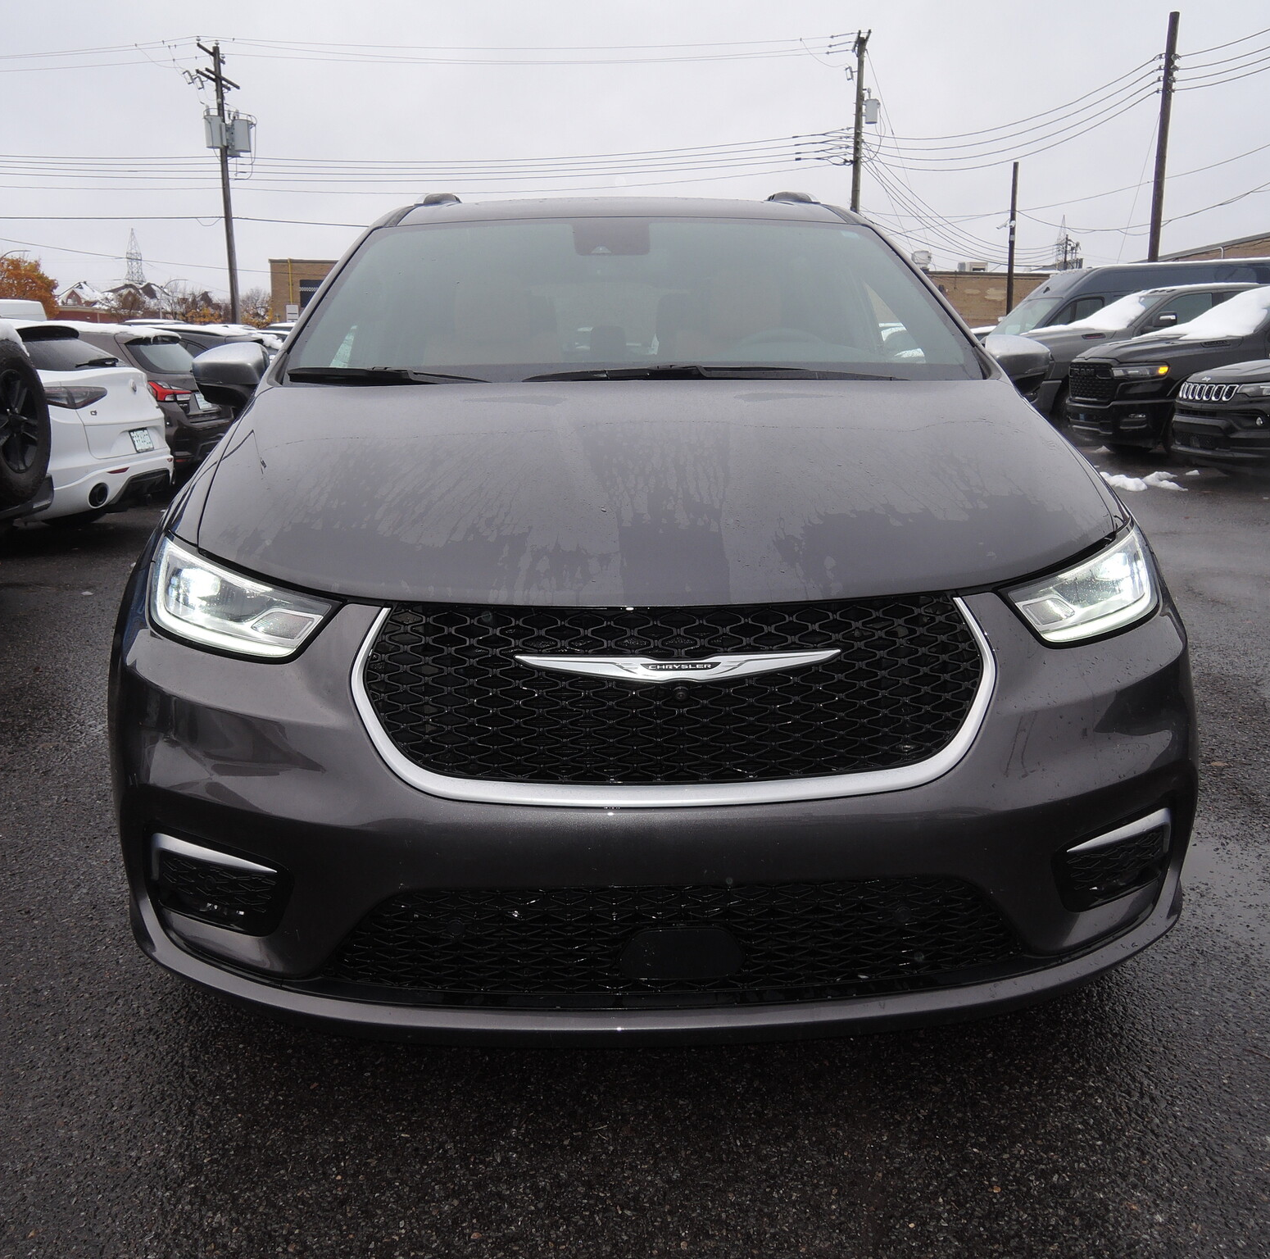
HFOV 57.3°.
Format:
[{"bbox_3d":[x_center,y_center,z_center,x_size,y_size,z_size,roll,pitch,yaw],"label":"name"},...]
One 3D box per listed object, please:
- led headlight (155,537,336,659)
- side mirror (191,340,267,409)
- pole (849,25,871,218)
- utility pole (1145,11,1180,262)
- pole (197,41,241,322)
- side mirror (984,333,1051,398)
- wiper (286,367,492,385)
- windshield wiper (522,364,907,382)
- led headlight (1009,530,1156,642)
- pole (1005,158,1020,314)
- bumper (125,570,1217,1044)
[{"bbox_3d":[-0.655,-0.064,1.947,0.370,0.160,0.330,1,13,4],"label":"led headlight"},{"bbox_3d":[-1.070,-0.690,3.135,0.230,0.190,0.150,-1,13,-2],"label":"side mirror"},{"bbox_3d":[7.428,-13.863,39.403,0.320,11.680,0.320,0,13,0],"label":"pole"},{"bbox_3d":[13.399,-10.619,29.894,0.280,9.560,0.280,0,13,0],"label":"utility pole"},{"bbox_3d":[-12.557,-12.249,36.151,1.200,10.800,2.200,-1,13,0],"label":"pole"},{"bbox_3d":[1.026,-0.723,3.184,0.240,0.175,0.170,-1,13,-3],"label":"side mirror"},{"bbox_3d":[-0.602,-0.611,2.810,0.580,0.050,0.070,4,14,19],"label":"wiper"},{"bbox_3d":[0.203,-0.583,2.662,0.870,0.060,0.140,-3,13,-9],"label":"windshield wiper"},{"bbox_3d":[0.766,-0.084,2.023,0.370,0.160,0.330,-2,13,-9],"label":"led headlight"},{"bbox_3d":[12.650,-11.759,39.379,0.220,7.540,0.220,0,13,0],"label":"pole"},{"bbox_3d":[0.055,0.242,1.855,1.950,0.660,0.600,-1,13,-2],"label":"bumper"}]

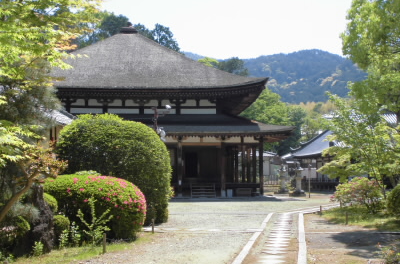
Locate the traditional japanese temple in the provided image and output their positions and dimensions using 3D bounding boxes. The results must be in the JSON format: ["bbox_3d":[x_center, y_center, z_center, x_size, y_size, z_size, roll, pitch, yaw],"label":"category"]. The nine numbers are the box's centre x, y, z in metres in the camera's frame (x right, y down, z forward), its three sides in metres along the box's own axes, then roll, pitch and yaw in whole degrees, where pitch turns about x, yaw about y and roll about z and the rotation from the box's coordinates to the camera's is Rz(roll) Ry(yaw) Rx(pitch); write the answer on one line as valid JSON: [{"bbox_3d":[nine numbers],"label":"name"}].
[{"bbox_3d":[-6.127,-2.202,49.773,24.000,14.930,24.000,0,-4,-4],"label":"traditional japanese temple"}]

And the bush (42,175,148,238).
[{"bbox_3d":[-2.629,1.821,14.203,2.600,1.550,2.300,0,-4,0],"label":"bush"}]

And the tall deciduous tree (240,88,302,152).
[{"bbox_3d":[8.614,0.690,71.152,8.800,12.400,8.800,0,-4,0],"label":"tall deciduous tree"}]

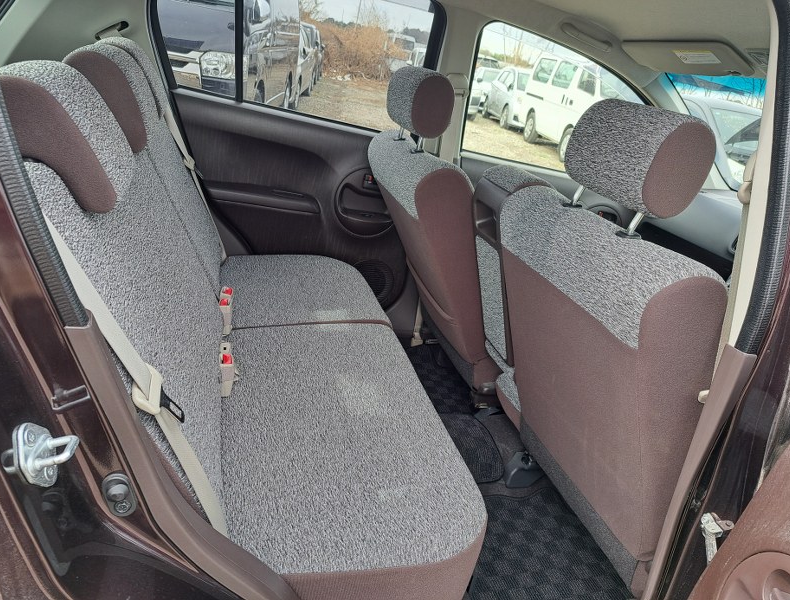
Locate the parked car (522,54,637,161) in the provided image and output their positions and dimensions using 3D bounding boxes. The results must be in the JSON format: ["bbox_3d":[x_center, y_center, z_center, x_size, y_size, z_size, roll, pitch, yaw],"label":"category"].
[{"bbox_3d":[4.038,-3.831,11.082,1.690,1.950,4.450,5,24,-9],"label":"parked car"}]

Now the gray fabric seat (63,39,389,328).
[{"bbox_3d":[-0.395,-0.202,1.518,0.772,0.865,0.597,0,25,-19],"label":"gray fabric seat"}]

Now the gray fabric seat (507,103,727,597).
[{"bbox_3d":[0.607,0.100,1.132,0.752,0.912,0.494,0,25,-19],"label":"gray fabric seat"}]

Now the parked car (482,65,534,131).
[{"bbox_3d":[3.791,-5.726,15.899,1.700,1.480,4.300,5,24,-9],"label":"parked car"}]

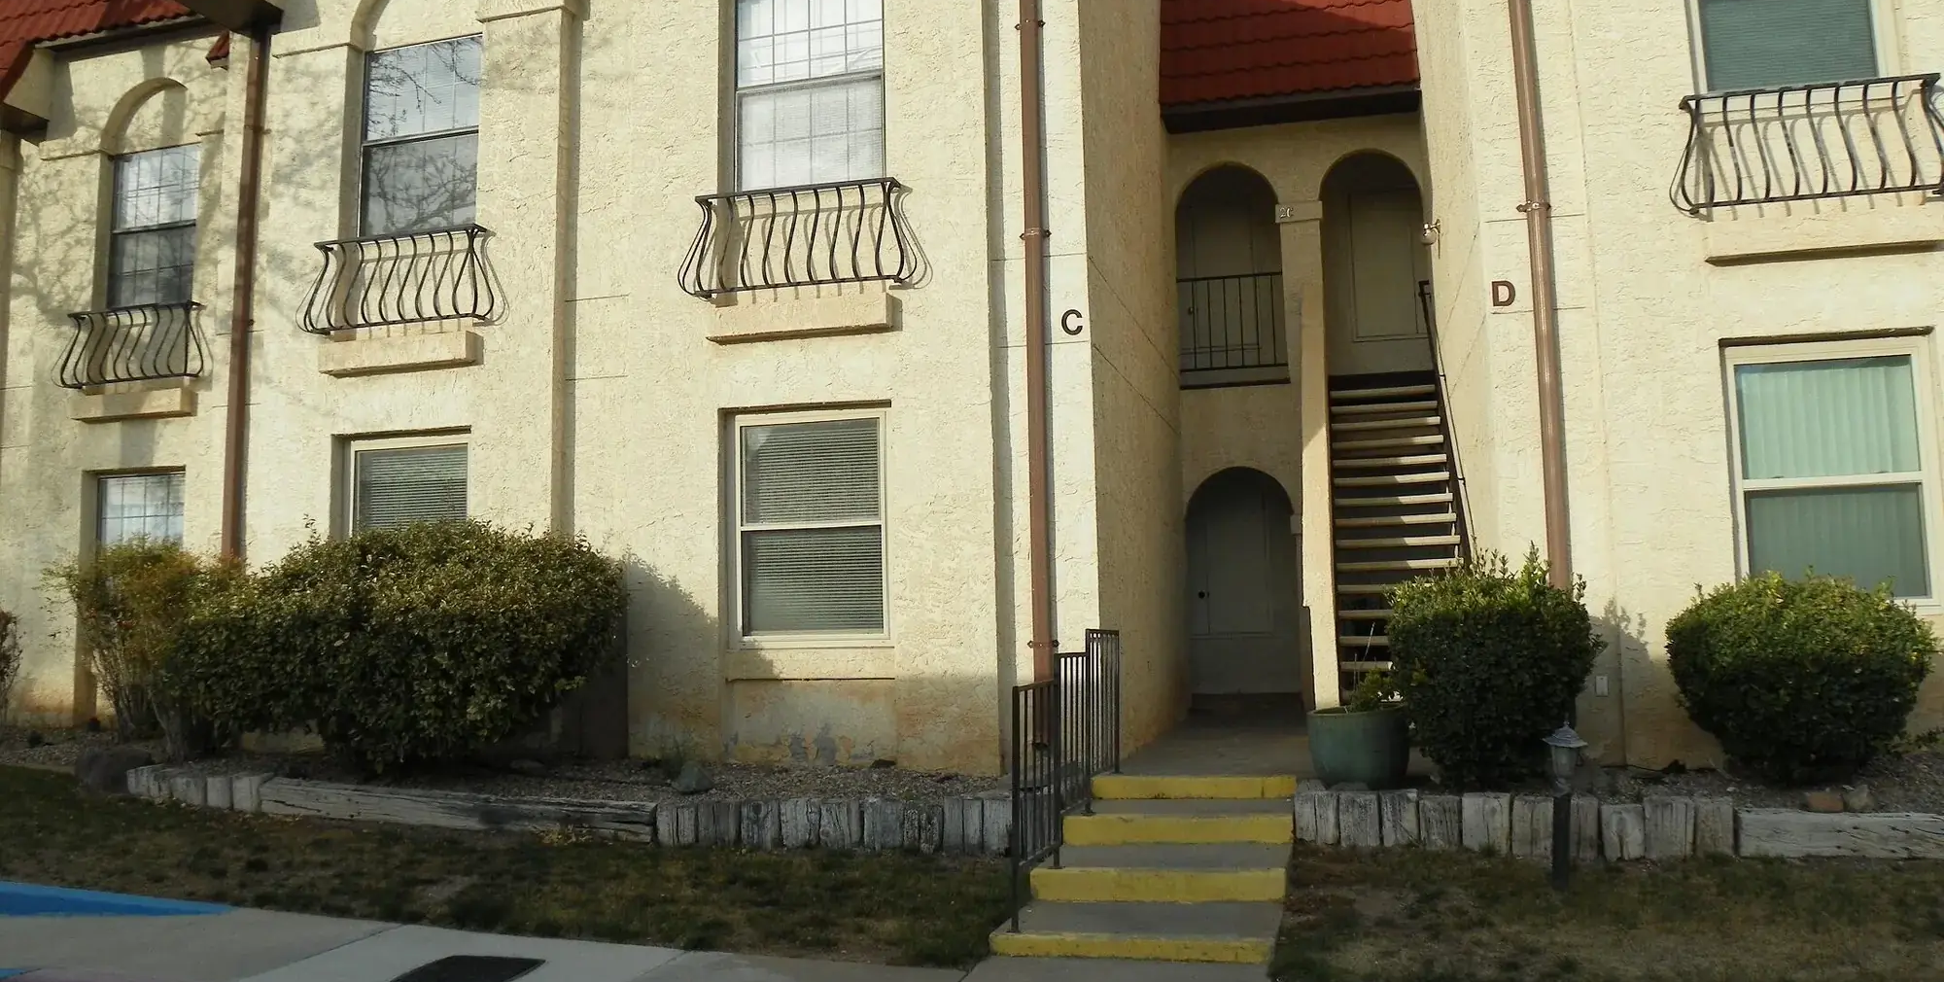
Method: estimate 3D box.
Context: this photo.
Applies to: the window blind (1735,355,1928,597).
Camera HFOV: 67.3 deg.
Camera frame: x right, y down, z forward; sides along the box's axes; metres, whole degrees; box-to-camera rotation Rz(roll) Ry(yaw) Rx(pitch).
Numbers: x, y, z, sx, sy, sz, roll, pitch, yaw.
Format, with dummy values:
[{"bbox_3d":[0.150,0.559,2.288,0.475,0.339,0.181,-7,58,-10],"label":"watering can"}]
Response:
[{"bbox_3d":[4.987,-0.079,8.470,0.981,1.358,0.060,-2,-6,12],"label":"window blind"}]

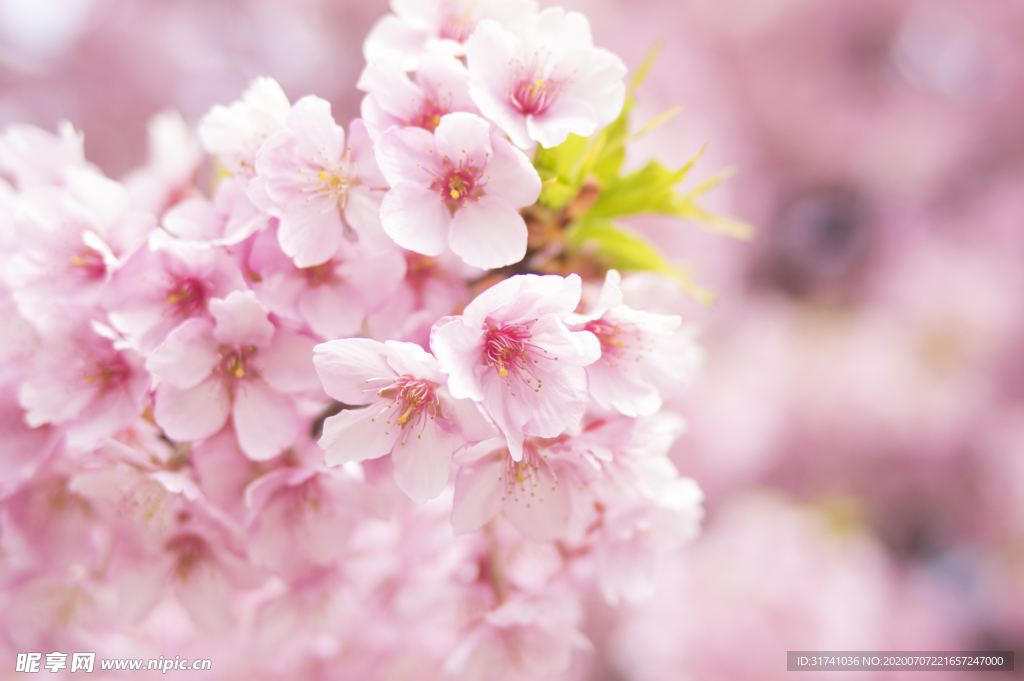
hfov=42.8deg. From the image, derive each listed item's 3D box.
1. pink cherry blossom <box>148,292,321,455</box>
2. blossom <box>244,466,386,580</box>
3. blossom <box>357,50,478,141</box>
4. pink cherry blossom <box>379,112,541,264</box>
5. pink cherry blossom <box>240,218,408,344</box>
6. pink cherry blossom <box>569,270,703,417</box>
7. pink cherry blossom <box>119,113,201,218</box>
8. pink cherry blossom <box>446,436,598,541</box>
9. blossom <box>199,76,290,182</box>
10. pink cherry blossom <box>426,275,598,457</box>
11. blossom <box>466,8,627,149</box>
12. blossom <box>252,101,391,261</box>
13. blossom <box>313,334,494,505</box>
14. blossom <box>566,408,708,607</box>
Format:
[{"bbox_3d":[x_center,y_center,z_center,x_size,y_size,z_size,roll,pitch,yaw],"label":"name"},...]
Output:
[{"bbox_3d":[-0.061,0.008,0.285,0.038,0.037,0.016,0,12,0],"label":"pink cherry blossom"},{"bbox_3d":[-0.048,0.041,0.322,0.036,0.032,0.021,0,37,-4],"label":"blossom"},{"bbox_3d":[-0.021,-0.053,0.308,0.034,0.031,0.019,0,-18,-3],"label":"blossom"},{"bbox_3d":[-0.011,-0.032,0.277,0.035,0.033,0.016,0,6,2],"label":"pink cherry blossom"},{"bbox_3d":[-0.043,-0.015,0.302,0.036,0.030,0.016,0,11,0],"label":"pink cherry blossom"},{"bbox_3d":[0.025,-0.001,0.303,0.035,0.034,0.021,5,12,-40],"label":"pink cherry blossom"},{"bbox_3d":[-0.086,-0.042,0.335,0.031,0.032,0.020,-4,-29,36],"label":"pink cherry blossom"},{"bbox_3d":[0.003,0.030,0.302,0.035,0.030,0.021,0,37,-4],"label":"pink cherry blossom"},{"bbox_3d":[-0.057,-0.045,0.312,0.034,0.033,0.020,-3,-19,27],"label":"blossom"},{"bbox_3d":[0.001,0.005,0.272,0.035,0.038,0.016,0,16,-15],"label":"pink cherry blossom"},{"bbox_3d":[0.006,-0.057,0.300,0.037,0.034,0.020,2,-27,-16],"label":"blossom"},{"bbox_3d":[-0.041,-0.035,0.287,0.032,0.035,0.016,0,-2,24],"label":"blossom"},{"bbox_3d":[-0.023,0.017,0.275,0.038,0.035,0.016,0,18,18],"label":"blossom"},{"bbox_3d":[0.026,0.037,0.315,0.036,0.040,0.024,4,18,-37],"label":"blossom"}]

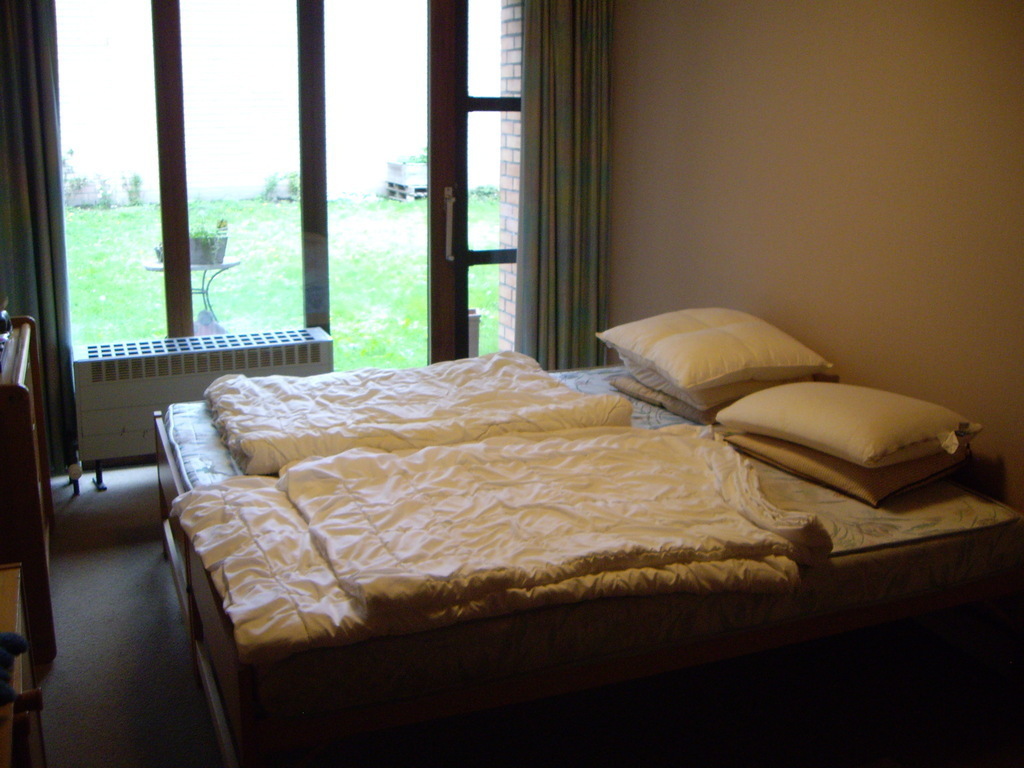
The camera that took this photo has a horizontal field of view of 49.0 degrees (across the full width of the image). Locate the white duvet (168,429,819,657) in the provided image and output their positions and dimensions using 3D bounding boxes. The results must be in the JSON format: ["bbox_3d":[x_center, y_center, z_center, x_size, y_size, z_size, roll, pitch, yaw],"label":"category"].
[{"bbox_3d":[-0.035,0.304,2.704,1.420,0.150,0.900,-4,16,-18],"label":"white duvet"}]

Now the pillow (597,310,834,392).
[{"bbox_3d":[0.698,-0.113,3.814,0.580,0.170,0.620,-6,17,-26],"label":"pillow"}]

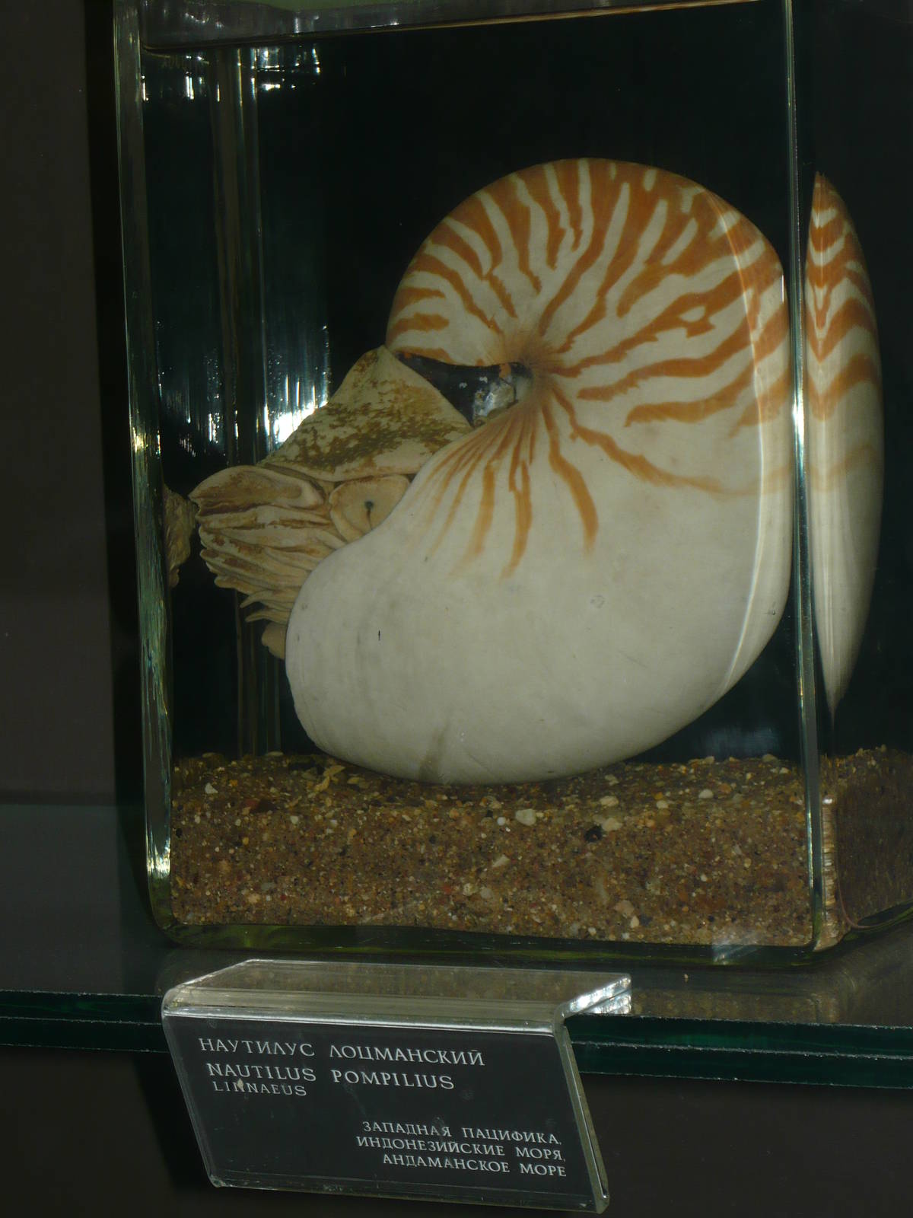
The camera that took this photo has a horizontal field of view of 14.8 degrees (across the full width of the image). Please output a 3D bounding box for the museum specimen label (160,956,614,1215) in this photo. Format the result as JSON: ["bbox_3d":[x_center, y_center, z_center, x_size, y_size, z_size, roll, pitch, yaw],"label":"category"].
[{"bbox_3d":[-0.013,0.108,0.785,0.096,0.049,0.043,-1,4,25],"label":"museum specimen label"}]

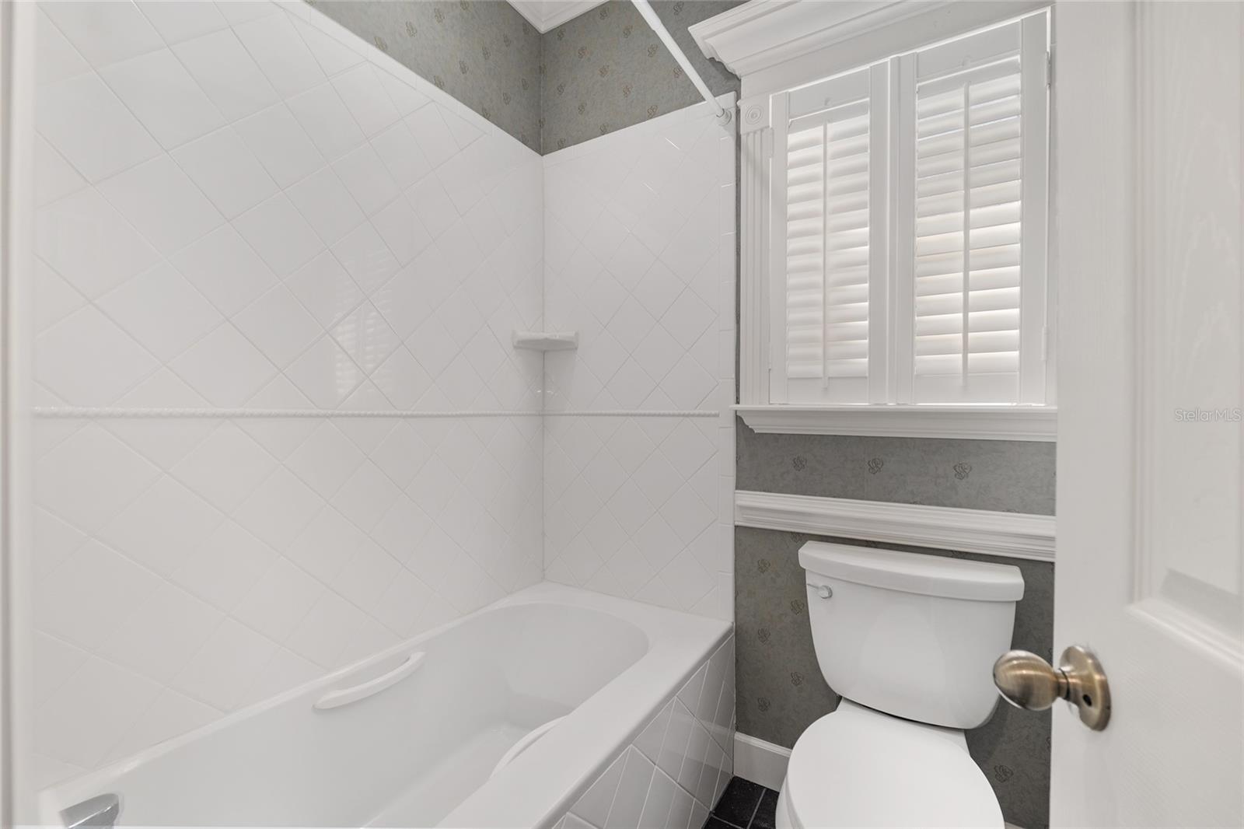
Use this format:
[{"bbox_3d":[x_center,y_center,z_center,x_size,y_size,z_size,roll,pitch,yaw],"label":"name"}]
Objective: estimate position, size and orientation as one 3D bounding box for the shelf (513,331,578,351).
[{"bbox_3d":[-0.298,-0.274,1.843,0.245,0.058,0.120,0,0,-15],"label":"shelf"}]

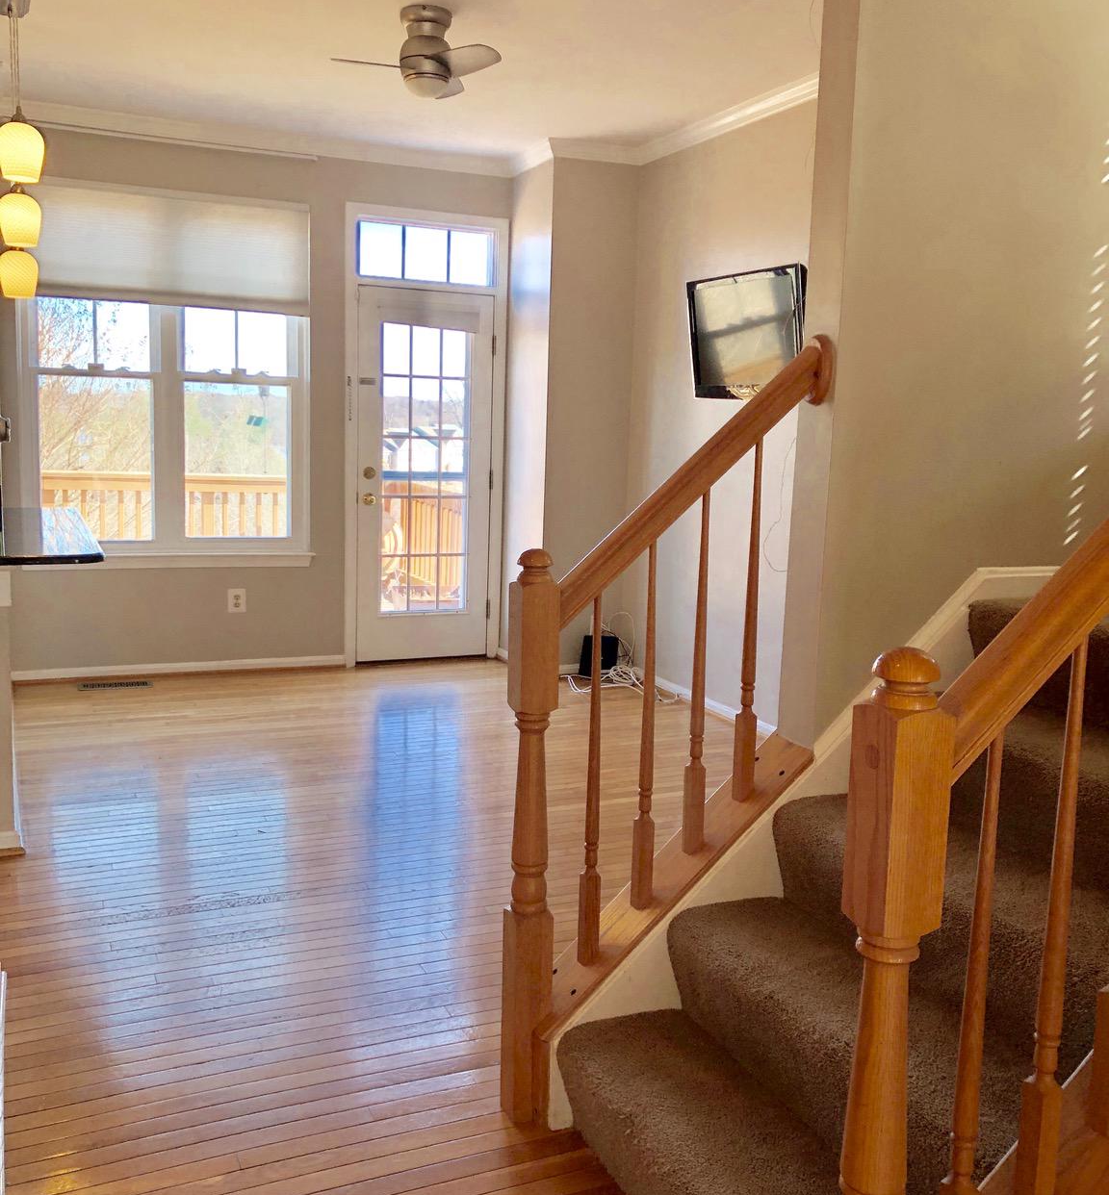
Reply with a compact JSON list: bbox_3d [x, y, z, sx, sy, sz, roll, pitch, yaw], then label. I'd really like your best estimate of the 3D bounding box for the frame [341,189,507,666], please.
[{"bbox_3d":[-0.717,-0.867,6.636,0.915,2.457,0.120,-2,9,-25],"label":"frame"}]

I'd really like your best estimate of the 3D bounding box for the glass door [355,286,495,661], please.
[{"bbox_3d":[-0.724,-0.660,6.661,0.779,2.029,0.050,-2,9,-25],"label":"glass door"}]

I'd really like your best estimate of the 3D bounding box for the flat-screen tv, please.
[{"bbox_3d":[0.845,-1.145,5.245,0.080,0.530,0.860,-10,12,-22],"label":"flat-screen tv"}]

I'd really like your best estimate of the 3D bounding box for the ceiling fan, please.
[{"bbox_3d":[-0.436,-1.862,4.109,0.640,0.290,0.640,-2,9,-25],"label":"ceiling fan"}]

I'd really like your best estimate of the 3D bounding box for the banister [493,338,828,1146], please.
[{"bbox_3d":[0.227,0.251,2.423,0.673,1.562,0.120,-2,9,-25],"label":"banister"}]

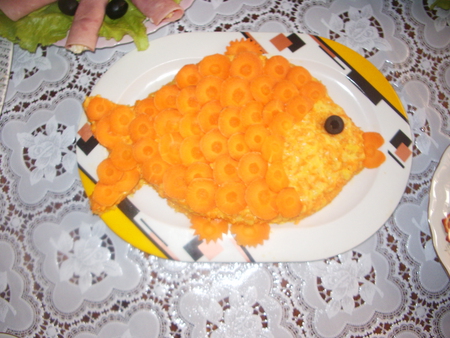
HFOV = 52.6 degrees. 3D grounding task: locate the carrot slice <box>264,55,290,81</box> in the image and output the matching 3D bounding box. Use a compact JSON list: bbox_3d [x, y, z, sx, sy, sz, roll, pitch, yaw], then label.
[{"bbox_3d":[0.055,-0.104,0.473,0.028,0.004,0.029,0,77,-6],"label":"carrot slice"}]

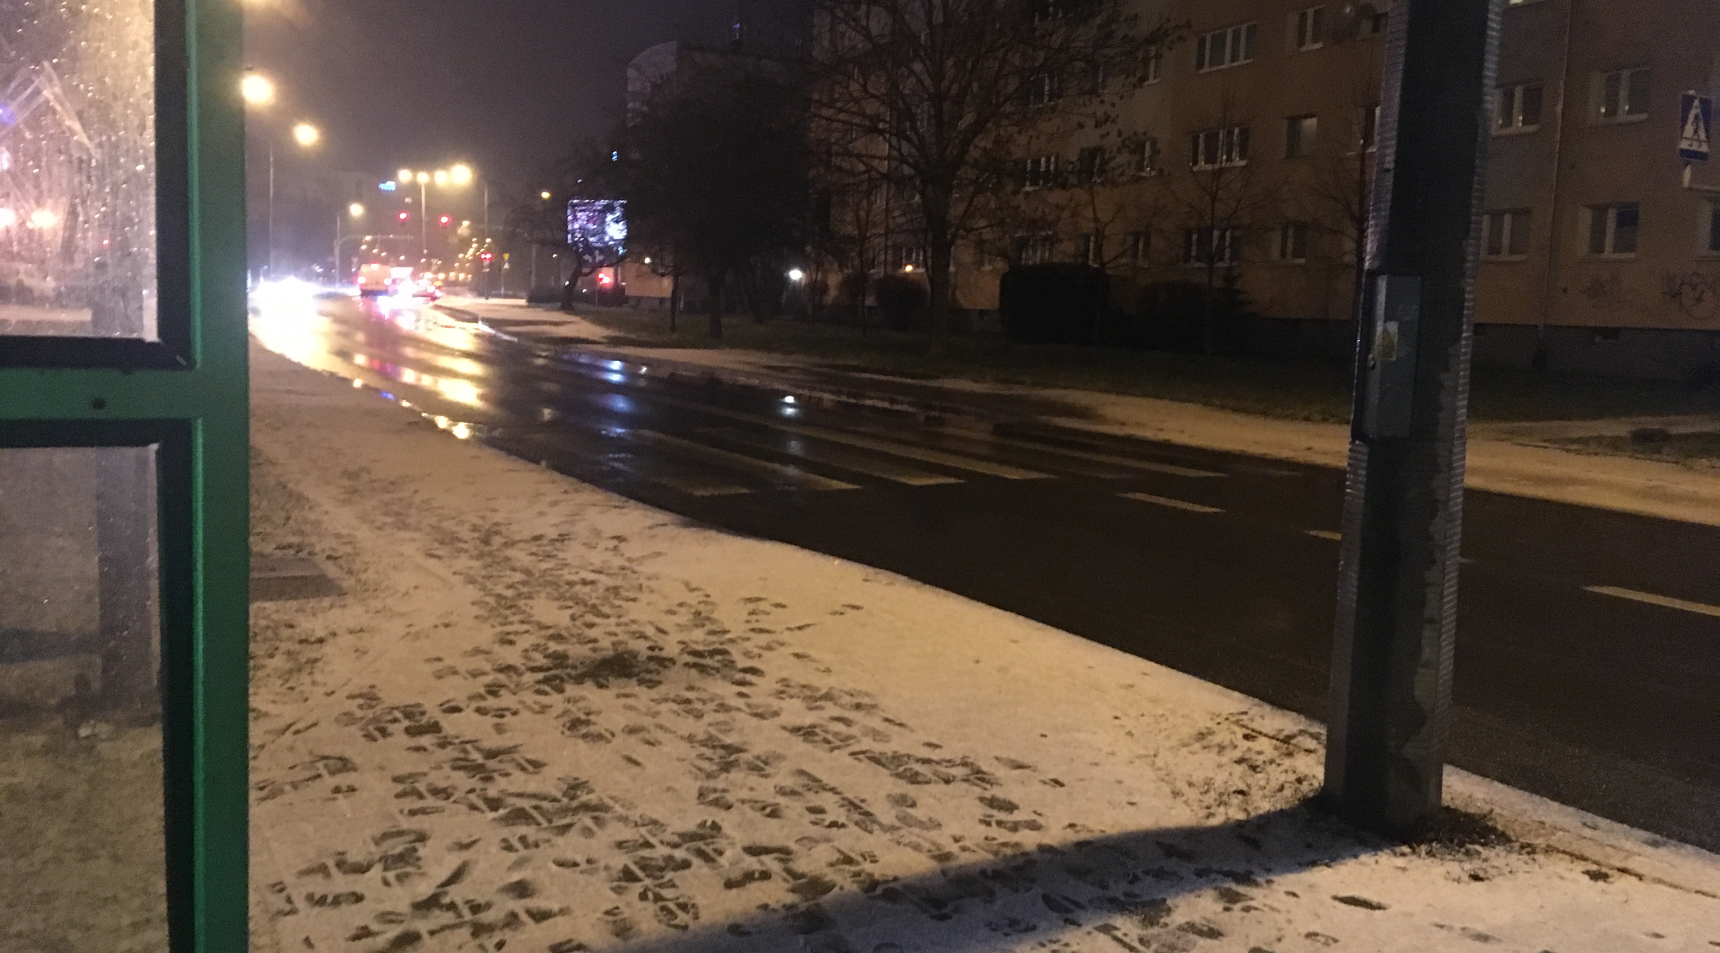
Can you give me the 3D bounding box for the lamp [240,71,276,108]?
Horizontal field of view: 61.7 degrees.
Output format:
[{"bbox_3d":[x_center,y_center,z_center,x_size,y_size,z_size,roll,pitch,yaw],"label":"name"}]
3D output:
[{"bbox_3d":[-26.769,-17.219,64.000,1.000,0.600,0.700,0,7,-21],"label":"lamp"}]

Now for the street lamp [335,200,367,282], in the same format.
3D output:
[{"bbox_3d":[-56.701,-25.590,160.000,2.800,9.200,0.500,0,7,-18],"label":"street lamp"}]

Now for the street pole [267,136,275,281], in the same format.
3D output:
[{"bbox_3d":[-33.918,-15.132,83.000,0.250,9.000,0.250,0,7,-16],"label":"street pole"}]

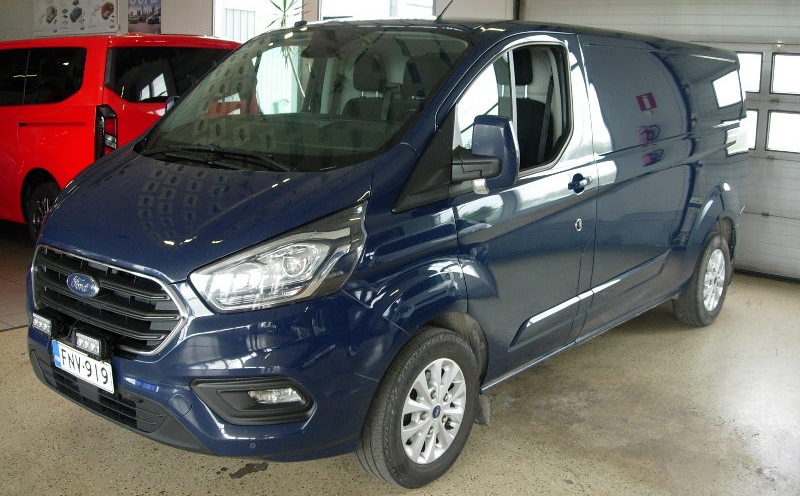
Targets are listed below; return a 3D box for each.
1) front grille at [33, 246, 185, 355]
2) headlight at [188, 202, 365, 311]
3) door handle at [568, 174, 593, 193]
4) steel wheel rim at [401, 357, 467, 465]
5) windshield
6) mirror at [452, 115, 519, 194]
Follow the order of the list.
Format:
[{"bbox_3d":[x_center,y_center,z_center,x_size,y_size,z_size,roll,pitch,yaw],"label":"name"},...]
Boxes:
[{"bbox_3d":[-1.209,0.190,3.476,1.070,0.340,0.140,10,15,38],"label":"front grille"},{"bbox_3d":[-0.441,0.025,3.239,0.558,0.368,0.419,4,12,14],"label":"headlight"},{"bbox_3d":[0.907,-0.321,4.411,0.065,0.095,0.220,10,15,38],"label":"door handle"},{"bbox_3d":[0.089,0.683,3.798,0.170,0.445,0.445,10,15,38],"label":"steel wheel rim"},{"bbox_3d":[-0.524,-0.702,4.128,1.550,0.150,1.050,10,53,38],"label":"windshield"},{"bbox_3d":[0.348,-0.377,3.644,0.250,0.330,0.190,10,15,38],"label":"mirror"}]

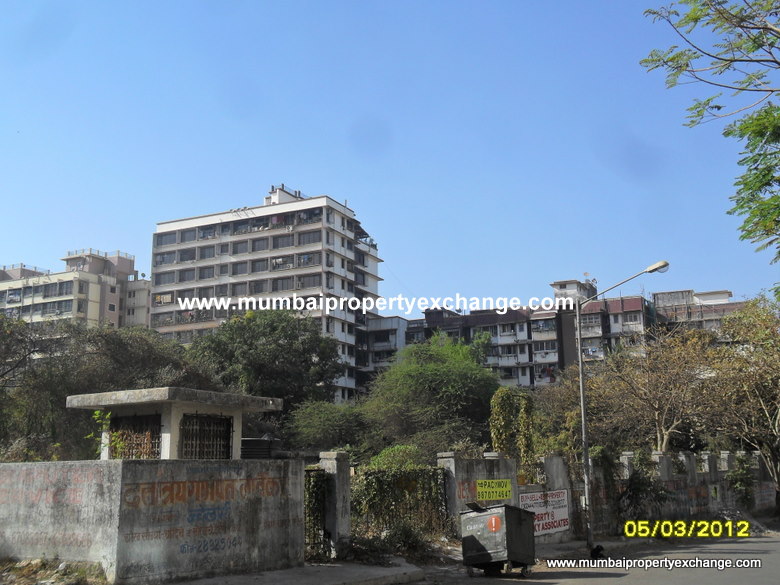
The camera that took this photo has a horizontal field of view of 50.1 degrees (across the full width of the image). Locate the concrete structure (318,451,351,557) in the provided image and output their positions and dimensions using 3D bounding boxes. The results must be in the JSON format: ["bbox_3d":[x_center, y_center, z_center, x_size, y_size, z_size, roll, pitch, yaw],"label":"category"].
[{"bbox_3d":[-1.108,4.232,16.647,0.420,2.046,0.420,-9,-14,32],"label":"concrete structure"}]

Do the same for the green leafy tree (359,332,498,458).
[{"bbox_3d":[1.464,4.602,29.673,5.000,6.426,4.900,-1,-12,0],"label":"green leafy tree"}]

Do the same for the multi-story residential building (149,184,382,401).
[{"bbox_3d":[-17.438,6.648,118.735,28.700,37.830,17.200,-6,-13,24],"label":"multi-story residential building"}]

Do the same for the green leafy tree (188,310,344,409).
[{"bbox_3d":[-7.716,6.301,51.803,9.690,10.530,9.210,-1,-12,0],"label":"green leafy tree"}]

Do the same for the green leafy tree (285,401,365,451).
[{"bbox_3d":[-2.083,5.515,27.461,3.000,3.893,3.000,-1,-12,0],"label":"green leafy tree"}]

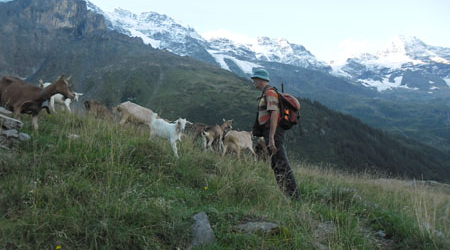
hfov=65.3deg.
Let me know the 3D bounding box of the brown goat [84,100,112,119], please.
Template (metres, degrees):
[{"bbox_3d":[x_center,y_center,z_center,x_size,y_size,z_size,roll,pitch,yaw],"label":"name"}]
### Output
[{"bbox_3d":[-2.978,-0.275,8.400,0.880,0.720,0.320,-1,3,-30],"label":"brown goat"}]

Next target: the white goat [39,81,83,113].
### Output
[{"bbox_3d":[-3.724,-0.626,8.000,0.950,0.740,0.300,0,2,-12],"label":"white goat"}]

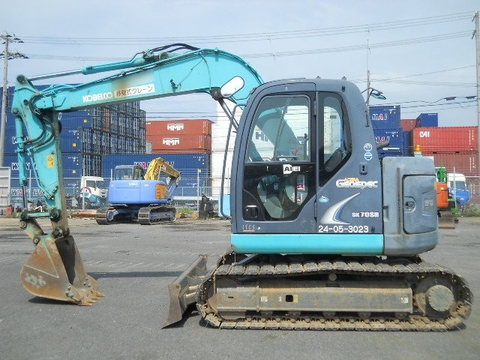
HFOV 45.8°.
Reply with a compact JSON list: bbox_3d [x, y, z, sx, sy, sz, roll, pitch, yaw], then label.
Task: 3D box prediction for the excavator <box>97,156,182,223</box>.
[{"bbox_3d":[-4.250,0.420,24.800,2.400,2.900,4.200,0,0,18],"label":"excavator"}]

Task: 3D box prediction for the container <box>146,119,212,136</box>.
[{"bbox_3d":[-11.478,-9.506,104.249,12.190,2.590,2.440,0,0,10],"label":"container"}]

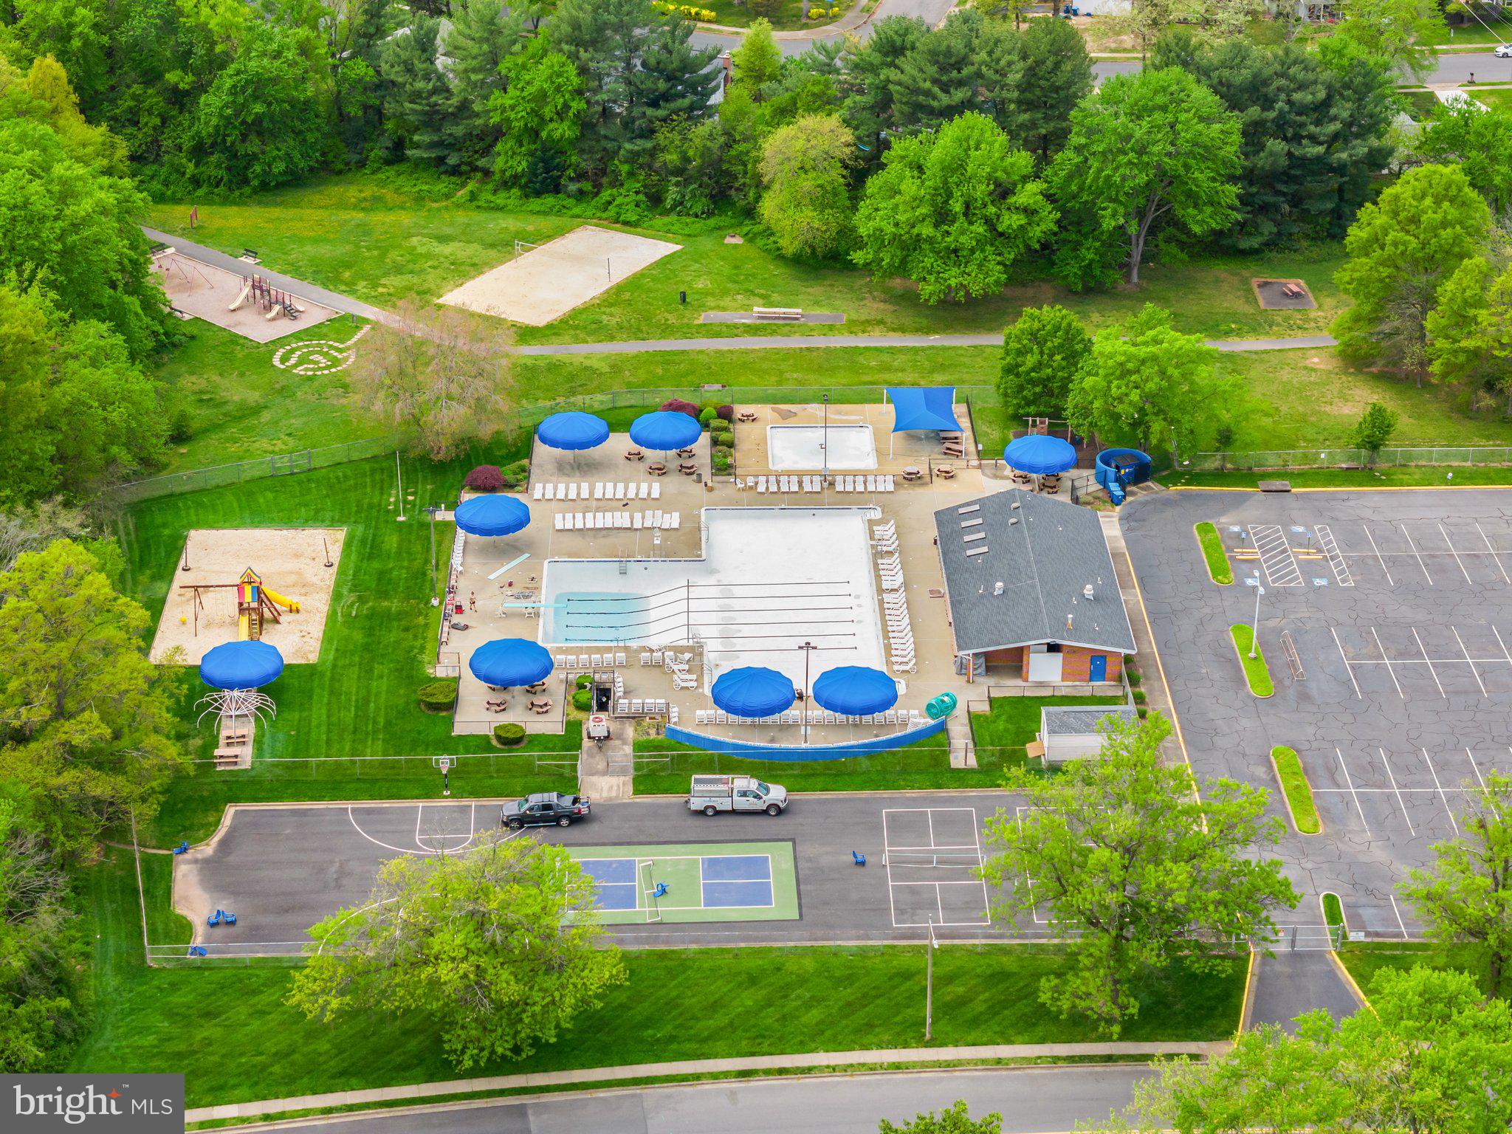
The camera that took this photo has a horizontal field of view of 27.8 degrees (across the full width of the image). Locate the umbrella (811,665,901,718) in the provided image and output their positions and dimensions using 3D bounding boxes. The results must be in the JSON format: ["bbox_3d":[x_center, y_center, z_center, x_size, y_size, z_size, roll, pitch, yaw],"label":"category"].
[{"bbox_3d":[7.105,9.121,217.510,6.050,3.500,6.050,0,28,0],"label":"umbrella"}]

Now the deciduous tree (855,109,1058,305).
[{"bbox_3d":[18.160,-32.890,281.540,18.630,17.880,18.630,0,28,0],"label":"deciduous tree"}]

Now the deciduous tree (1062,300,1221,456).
[{"bbox_3d":[32.140,-15.320,253.920,12.830,13.030,12.830,0,28,0],"label":"deciduous tree"}]

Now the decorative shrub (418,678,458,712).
[{"bbox_3d":[-22.957,9.127,221.036,3.000,1.200,2.700,-1,27,-1],"label":"decorative shrub"}]

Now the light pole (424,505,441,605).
[{"bbox_3d":[-24.660,-0.720,232.010,1.350,8.000,1.200,0,28,0],"label":"light pole"}]

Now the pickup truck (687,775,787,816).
[{"bbox_3d":[-1.206,15.496,207.555,6.750,2.150,2.100,-1,27,-1],"label":"pickup truck"}]

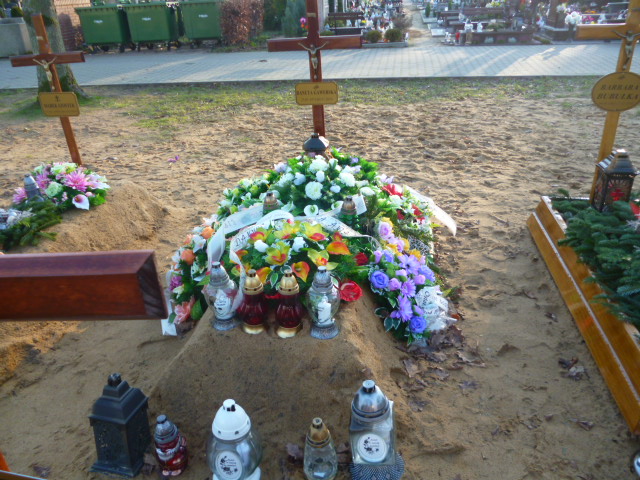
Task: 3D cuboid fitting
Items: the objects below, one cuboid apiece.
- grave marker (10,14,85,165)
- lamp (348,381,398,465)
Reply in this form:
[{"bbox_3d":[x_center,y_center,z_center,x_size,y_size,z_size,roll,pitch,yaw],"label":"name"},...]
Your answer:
[{"bbox_3d":[-2.098,-1.181,4.165,0.575,1.210,0.090,-5,25,-2],"label":"grave marker"},{"bbox_3d":[0.150,0.521,1.473,0.125,0.280,0.125,0,26,5],"label":"lamp"}]

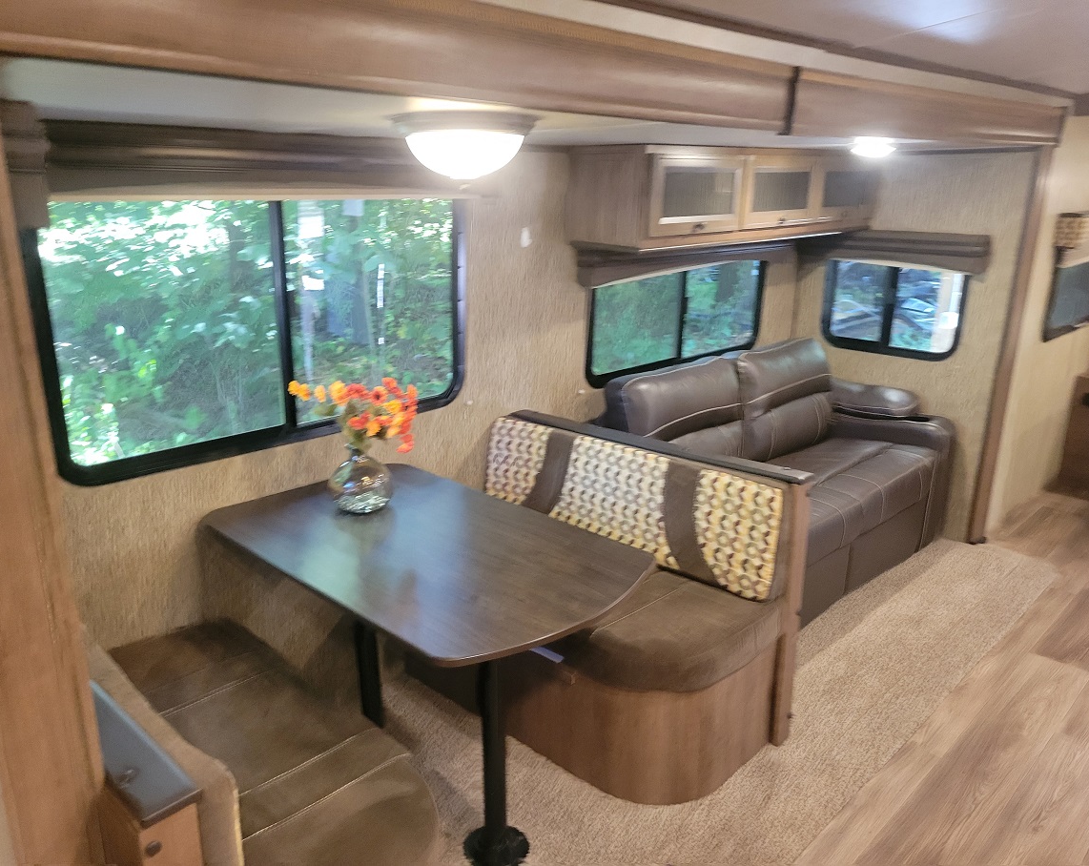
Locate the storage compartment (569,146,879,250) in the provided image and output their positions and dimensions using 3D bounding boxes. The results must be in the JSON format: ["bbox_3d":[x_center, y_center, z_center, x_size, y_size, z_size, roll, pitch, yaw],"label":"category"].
[{"bbox_3d":[0.786,-0.969,3.515,0.334,0.341,1.707,15,22,41],"label":"storage compartment"}]

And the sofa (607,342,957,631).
[{"bbox_3d":[0.901,0.168,3.501,0.890,0.890,1.770,15,22,41],"label":"sofa"}]

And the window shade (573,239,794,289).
[{"bbox_3d":[0.655,-0.739,3.625,0.090,0.159,1.526,15,22,41],"label":"window shade"}]

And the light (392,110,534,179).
[{"bbox_3d":[-0.160,-0.578,1.760,0.290,0.122,0.290,1,16,0],"label":"light"}]

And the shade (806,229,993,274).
[{"bbox_3d":[1.584,-0.826,3.929,0.821,0.172,0.090,15,22,41],"label":"shade"}]

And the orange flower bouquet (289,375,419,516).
[{"bbox_3d":[-0.501,0.031,2.272,0.333,0.335,0.250,-3,17,-12],"label":"orange flower bouquet"}]

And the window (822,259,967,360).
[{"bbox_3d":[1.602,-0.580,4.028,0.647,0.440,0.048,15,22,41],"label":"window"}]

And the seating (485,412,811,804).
[{"bbox_3d":[0.126,0.455,2.616,1.118,0.827,0.583,15,22,41],"label":"seating"}]

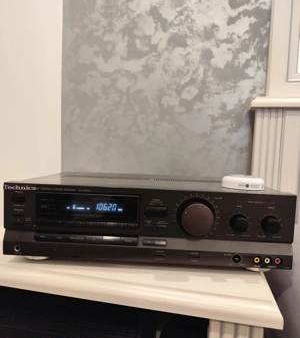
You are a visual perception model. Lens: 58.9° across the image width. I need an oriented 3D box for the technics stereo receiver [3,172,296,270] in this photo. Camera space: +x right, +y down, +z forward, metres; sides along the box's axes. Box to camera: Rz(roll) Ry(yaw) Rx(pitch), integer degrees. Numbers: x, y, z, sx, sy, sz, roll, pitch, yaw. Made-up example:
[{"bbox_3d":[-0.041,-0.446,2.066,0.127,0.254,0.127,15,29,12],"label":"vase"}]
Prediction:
[{"bbox_3d":[-0.001,0.085,0.540,0.430,0.124,0.314,2,3,2],"label":"technics stereo receiver"}]

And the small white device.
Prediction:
[{"bbox_3d":[0.159,0.022,0.459,0.075,0.022,0.075,2,3,2],"label":"small white device"}]

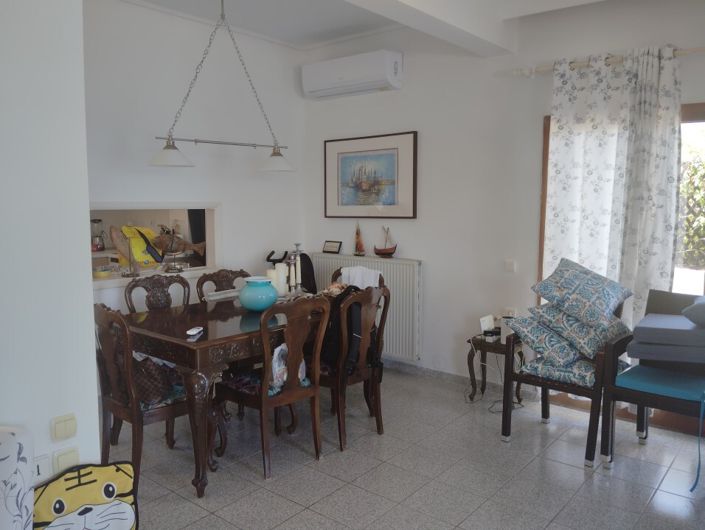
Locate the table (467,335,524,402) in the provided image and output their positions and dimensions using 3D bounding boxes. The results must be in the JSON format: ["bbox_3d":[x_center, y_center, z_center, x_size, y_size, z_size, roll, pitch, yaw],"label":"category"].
[{"bbox_3d":[1.081,0.824,4.342,0.360,0.470,0.310,5,8,39],"label":"table"}]

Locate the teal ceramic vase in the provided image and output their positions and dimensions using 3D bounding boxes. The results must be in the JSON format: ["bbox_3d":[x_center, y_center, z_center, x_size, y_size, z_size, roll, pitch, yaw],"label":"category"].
[{"bbox_3d":[-0.652,0.198,3.960,0.275,0.210,0.275,0,6,0],"label":"teal ceramic vase"}]

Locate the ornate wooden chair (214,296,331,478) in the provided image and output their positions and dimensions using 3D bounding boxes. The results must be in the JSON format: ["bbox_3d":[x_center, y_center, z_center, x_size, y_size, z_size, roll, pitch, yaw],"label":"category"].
[{"bbox_3d":[-0.482,0.657,3.390,0.500,1.010,0.550,-6,9,-43],"label":"ornate wooden chair"}]

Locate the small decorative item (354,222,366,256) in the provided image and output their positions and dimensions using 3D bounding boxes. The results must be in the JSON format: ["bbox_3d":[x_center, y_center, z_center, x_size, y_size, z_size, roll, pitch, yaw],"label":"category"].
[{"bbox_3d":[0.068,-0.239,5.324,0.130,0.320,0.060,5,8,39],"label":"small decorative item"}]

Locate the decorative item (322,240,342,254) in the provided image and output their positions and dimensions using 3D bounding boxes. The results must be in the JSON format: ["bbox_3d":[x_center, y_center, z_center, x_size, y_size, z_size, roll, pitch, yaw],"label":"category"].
[{"bbox_3d":[-0.179,-0.169,5.717,0.210,0.125,0.020,5,-14,39],"label":"decorative item"}]

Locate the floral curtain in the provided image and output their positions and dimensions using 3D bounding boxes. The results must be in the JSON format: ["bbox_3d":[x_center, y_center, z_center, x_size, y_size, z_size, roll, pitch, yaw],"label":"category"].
[{"bbox_3d":[1.740,-0.208,3.943,0.820,2.410,0.120,5,8,39],"label":"floral curtain"}]

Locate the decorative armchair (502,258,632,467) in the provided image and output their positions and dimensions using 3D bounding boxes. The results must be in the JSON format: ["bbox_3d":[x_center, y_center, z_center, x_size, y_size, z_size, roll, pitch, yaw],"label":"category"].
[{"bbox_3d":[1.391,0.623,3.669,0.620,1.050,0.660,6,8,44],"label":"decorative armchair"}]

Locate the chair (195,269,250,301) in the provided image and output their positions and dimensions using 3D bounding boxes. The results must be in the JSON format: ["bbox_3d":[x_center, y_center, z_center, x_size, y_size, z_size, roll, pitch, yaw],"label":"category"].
[{"bbox_3d":[-0.801,0.555,4.282,0.550,1.010,0.500,6,9,44],"label":"chair"}]

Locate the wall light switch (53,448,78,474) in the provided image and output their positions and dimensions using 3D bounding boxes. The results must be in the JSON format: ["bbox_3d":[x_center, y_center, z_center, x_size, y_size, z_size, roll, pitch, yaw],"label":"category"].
[{"bbox_3d":[-0.944,0.647,1.880,0.012,0.081,0.081,5,7,39],"label":"wall light switch"}]

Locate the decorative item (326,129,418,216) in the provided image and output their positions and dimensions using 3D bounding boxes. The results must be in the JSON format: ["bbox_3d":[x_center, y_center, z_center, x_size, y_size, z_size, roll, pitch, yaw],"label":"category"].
[{"bbox_3d":[0.144,-0.830,5.447,1.090,0.780,0.035,5,7,39],"label":"decorative item"}]

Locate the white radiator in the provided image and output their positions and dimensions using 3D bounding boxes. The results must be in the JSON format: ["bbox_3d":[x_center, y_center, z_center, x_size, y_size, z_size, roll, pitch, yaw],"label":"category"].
[{"bbox_3d":[0.098,0.368,5.520,1.280,0.900,0.110,5,7,39],"label":"white radiator"}]

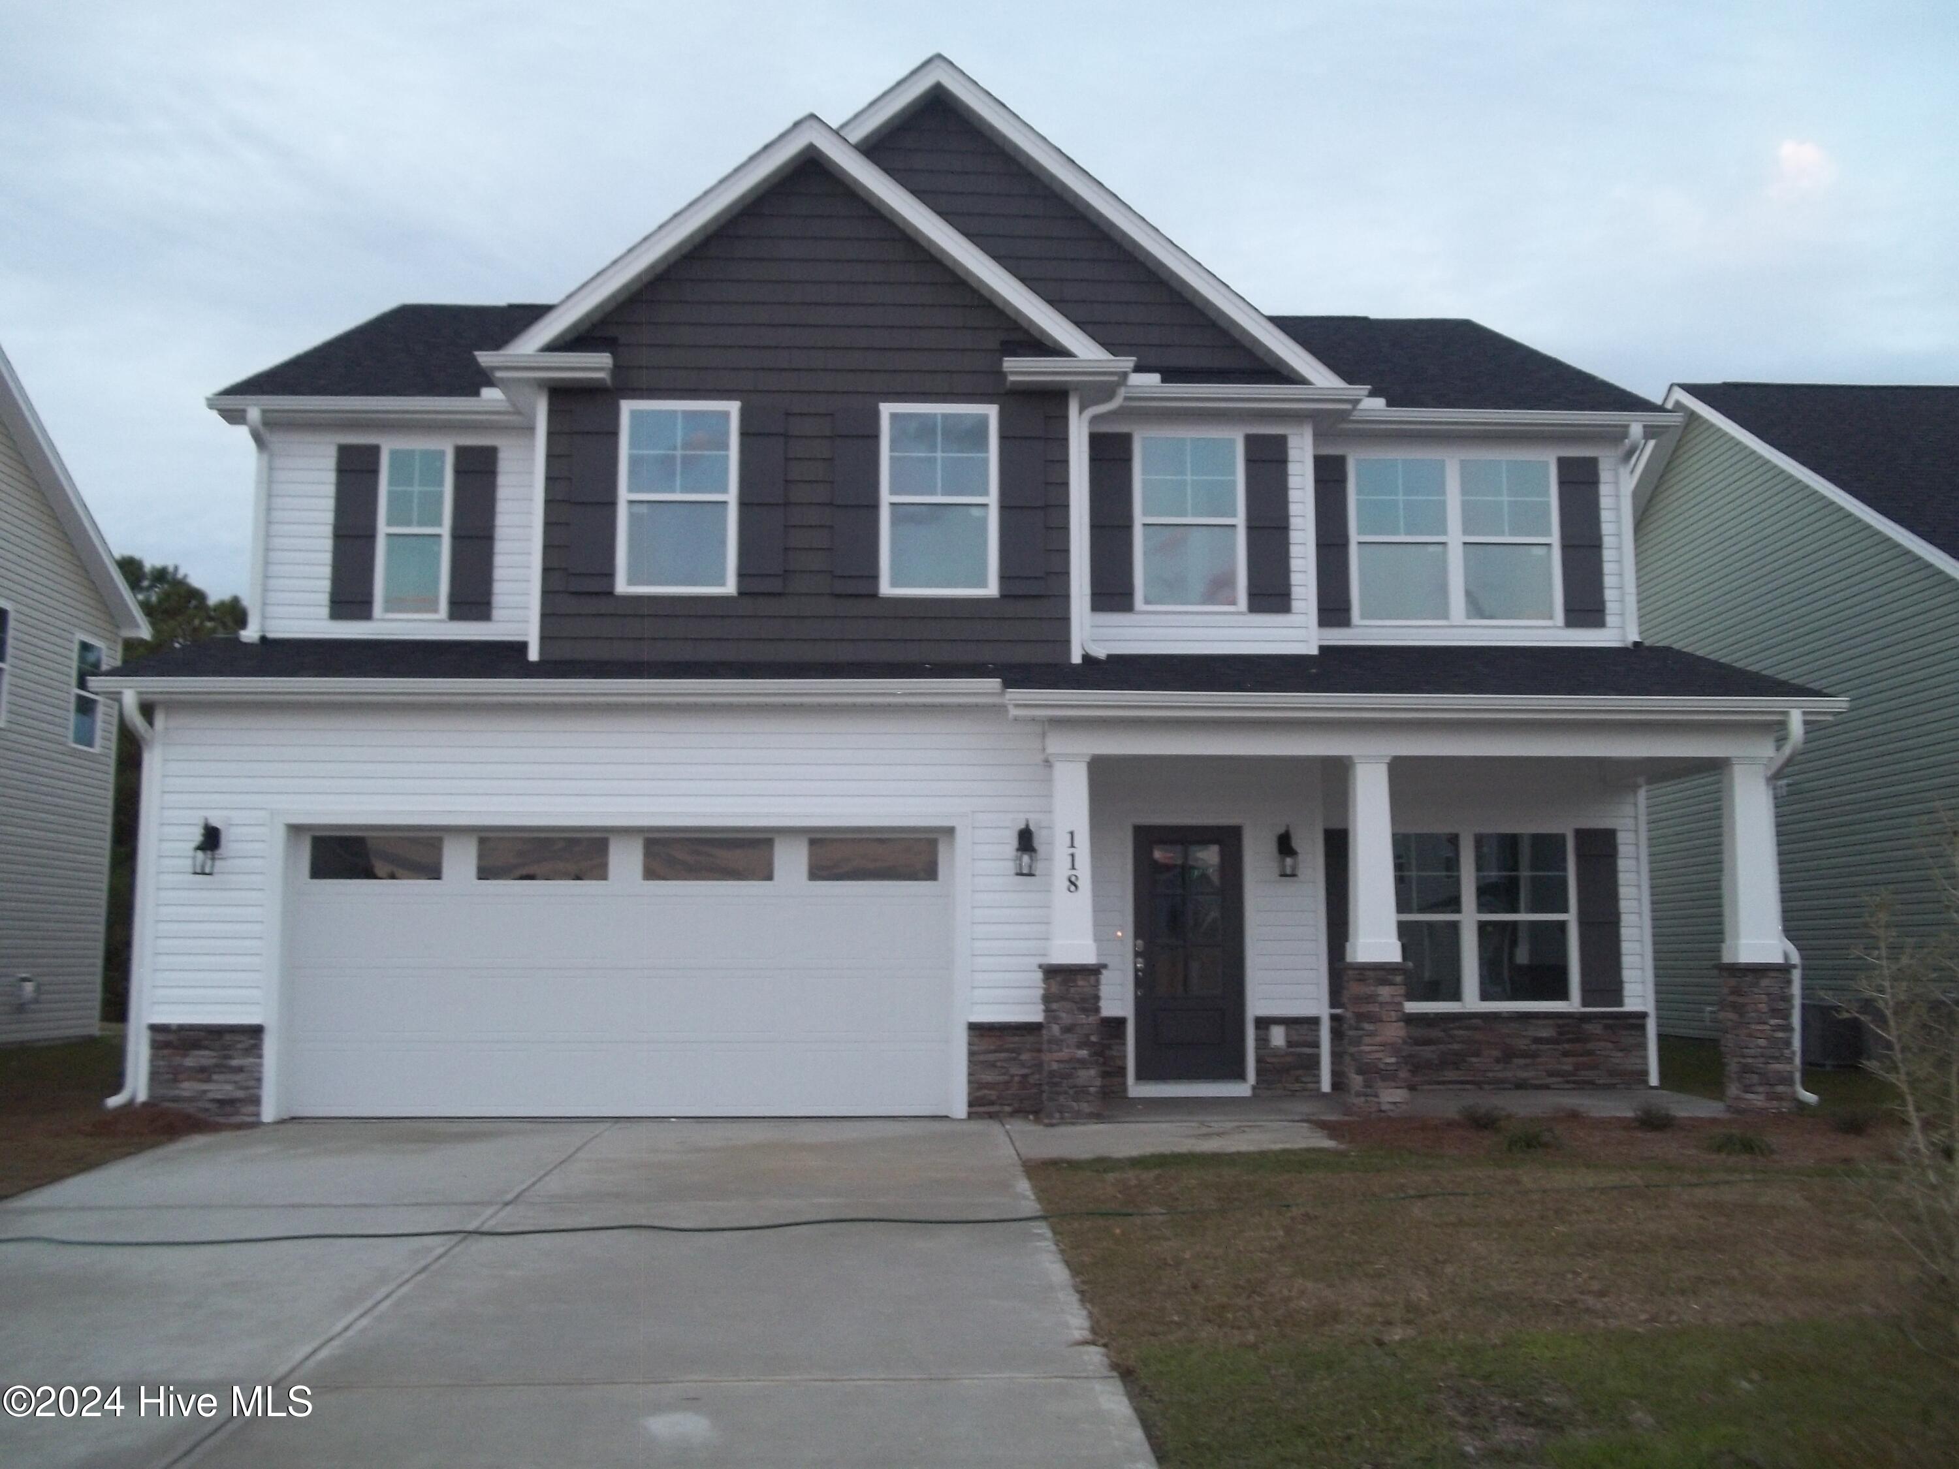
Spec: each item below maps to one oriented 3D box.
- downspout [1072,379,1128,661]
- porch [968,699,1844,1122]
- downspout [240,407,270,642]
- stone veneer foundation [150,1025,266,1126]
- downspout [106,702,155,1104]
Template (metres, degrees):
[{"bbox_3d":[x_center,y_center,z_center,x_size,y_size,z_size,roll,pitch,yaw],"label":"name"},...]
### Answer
[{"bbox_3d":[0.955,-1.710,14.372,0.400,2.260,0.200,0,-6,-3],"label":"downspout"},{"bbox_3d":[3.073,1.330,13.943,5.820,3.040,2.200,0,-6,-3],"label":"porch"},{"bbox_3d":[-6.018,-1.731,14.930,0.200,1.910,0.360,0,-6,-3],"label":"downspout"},{"bbox_3d":[-5.553,2.430,13.005,0.810,0.705,0.140,0,-6,-3],"label":"stone veneer foundation"},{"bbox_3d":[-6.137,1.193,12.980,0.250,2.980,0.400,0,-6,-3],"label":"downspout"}]

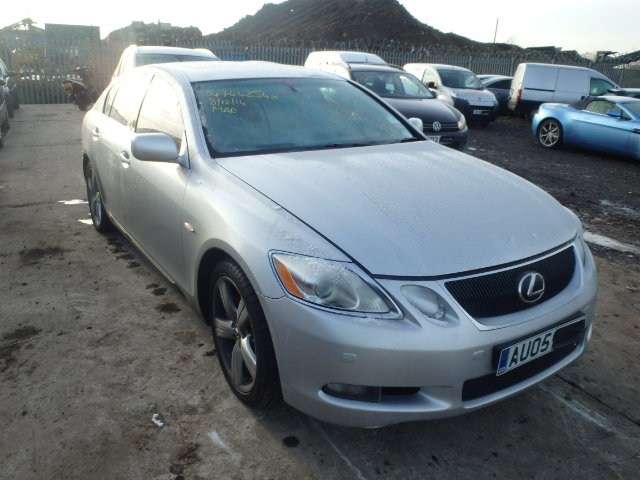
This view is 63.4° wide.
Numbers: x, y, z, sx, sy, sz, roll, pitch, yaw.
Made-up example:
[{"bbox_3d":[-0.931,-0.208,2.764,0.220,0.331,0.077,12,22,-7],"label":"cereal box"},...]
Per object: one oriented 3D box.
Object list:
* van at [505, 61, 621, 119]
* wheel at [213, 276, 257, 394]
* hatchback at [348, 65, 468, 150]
[{"bbox_3d":[8.778,-4.855,17.299,4.440,1.840,1.810,5,18,12],"label":"van"},{"bbox_3d":[-0.289,0.382,2.267,0.200,0.490,0.490,-10,21,-29],"label":"wheel"},{"bbox_3d":[0.992,-2.379,9.374,1.750,1.480,4.170,-5,19,-20],"label":"hatchback"}]

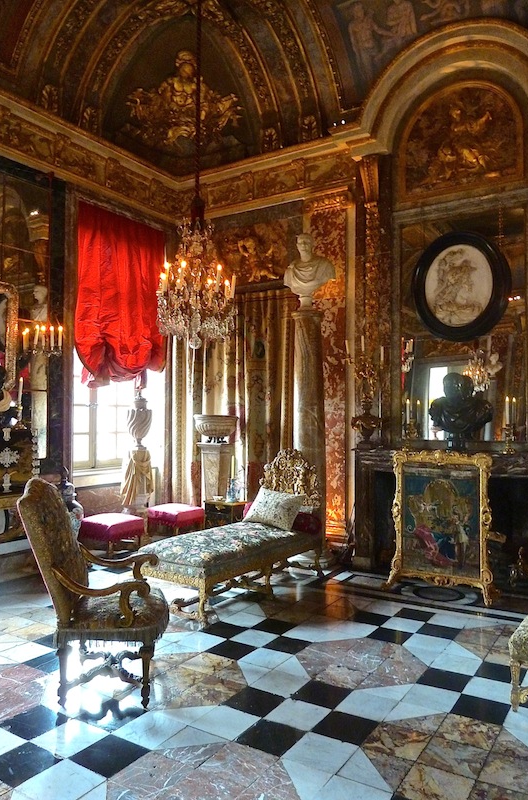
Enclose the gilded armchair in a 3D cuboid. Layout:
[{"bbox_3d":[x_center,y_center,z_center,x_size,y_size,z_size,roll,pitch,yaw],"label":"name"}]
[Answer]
[{"bbox_3d":[-0.985,1.089,3.558,0.825,1.238,0.674,0,-2,-3],"label":"gilded armchair"}]

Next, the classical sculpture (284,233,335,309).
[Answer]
[{"bbox_3d":[0.502,-1.445,6.556,0.550,0.839,0.330,-1,-2,27],"label":"classical sculpture"}]

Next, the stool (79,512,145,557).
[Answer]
[{"bbox_3d":[-1.867,1.639,7.053,0.578,0.413,0.578,-2,-2,33],"label":"stool"}]

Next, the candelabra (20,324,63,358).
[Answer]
[{"bbox_3d":[-2.538,-0.697,6.652,0.261,0.391,0.440,-2,-2,33],"label":"candelabra"}]

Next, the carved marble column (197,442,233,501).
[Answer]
[{"bbox_3d":[-0.629,1.225,7.740,0.371,1.281,0.371,-2,-2,33],"label":"carved marble column"}]

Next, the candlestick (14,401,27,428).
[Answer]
[{"bbox_3d":[-2.894,0.184,6.867,0.137,0.303,0.137,-3,-4,33],"label":"candlestick"}]

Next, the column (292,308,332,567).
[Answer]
[{"bbox_3d":[0.509,0.398,6.489,0.426,2.835,0.426,0,-2,0],"label":"column"}]

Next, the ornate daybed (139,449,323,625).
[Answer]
[{"bbox_3d":[-0.225,1.133,5.419,0.811,1.293,1.815,-2,-3,37],"label":"ornate daybed"}]

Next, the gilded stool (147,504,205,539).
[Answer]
[{"bbox_3d":[-1.183,1.663,7.771,0.583,0.413,0.583,-2,-2,33],"label":"gilded stool"}]

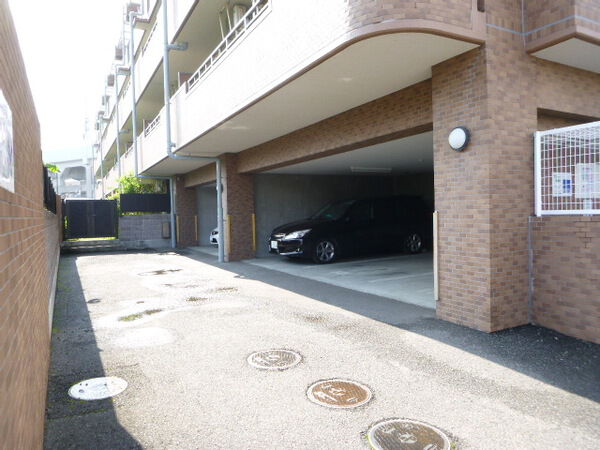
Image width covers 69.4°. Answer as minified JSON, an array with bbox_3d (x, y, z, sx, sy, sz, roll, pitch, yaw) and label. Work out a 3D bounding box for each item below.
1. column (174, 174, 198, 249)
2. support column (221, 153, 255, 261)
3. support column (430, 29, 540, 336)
[{"bbox_3d":[-4.516,-0.511,16.963,0.770,2.790,0.740,-2,1,-29],"label":"column"},{"bbox_3d":[-1.728,-0.463,11.823,0.750,2.800,0.735,-2,1,-29],"label":"support column"},{"bbox_3d":[2.075,-0.422,4.879,0.790,3.007,0.735,-2,1,-29],"label":"support column"}]

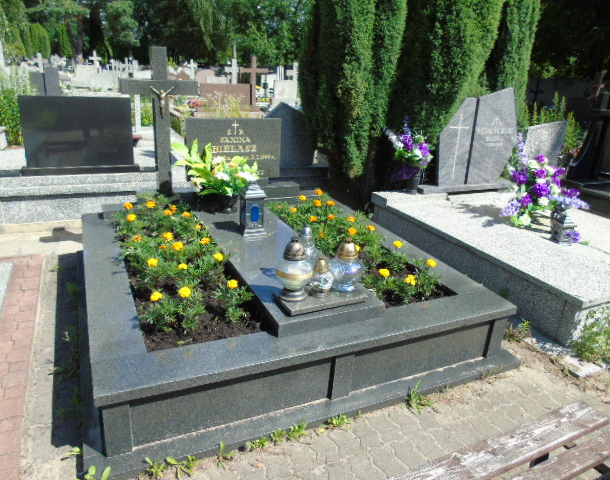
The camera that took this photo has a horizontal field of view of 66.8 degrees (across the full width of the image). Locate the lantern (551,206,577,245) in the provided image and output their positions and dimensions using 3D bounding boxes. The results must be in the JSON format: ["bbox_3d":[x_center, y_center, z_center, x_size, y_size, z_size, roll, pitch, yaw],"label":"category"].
[{"bbox_3d":[1.926,-0.124,3.423,0.155,0.268,0.155,-7,24,-27],"label":"lantern"}]

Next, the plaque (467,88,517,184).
[{"bbox_3d":[1.869,-1.026,4.611,0.640,0.930,0.100,-7,20,-27],"label":"plaque"}]

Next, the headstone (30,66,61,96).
[{"bbox_3d":[-4.881,-2.927,8.730,0.600,0.650,0.120,-6,24,-25],"label":"headstone"}]

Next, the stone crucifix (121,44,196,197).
[{"bbox_3d":[-1.026,-0.816,3.297,0.530,1.050,0.100,-6,24,-25],"label":"stone crucifix"}]

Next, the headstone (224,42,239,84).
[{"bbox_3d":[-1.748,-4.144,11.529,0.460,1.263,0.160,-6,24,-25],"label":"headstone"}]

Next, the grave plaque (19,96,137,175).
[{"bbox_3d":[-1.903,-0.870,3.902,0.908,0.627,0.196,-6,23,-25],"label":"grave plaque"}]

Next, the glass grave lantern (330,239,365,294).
[{"bbox_3d":[0.204,0.112,2.200,0.170,0.263,0.170,4,22,-2],"label":"glass grave lantern"}]

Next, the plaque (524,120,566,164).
[{"bbox_3d":[3.294,-1.322,6.458,0.759,0.667,0.075,-6,23,-25],"label":"plaque"}]

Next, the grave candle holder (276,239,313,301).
[{"bbox_3d":[-0.051,0.132,2.204,0.174,0.301,0.174,4,21,-2],"label":"grave candle holder"}]

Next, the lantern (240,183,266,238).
[{"bbox_3d":[-0.346,-0.220,3.063,0.162,0.351,0.162,-6,23,-25],"label":"lantern"}]

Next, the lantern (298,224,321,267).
[{"bbox_3d":[0.005,0.080,2.350,0.129,0.325,0.129,-6,23,-25],"label":"lantern"}]

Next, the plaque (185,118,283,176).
[{"bbox_3d":[-0.602,-0.780,3.942,0.822,0.520,0.067,-6,19,-25],"label":"plaque"}]

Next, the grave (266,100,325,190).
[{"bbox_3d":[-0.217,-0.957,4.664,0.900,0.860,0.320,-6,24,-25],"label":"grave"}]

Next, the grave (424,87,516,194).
[{"bbox_3d":[1.625,-0.974,4.429,1.220,0.960,0.250,-7,24,-27],"label":"grave"}]

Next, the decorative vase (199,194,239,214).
[{"bbox_3d":[-0.642,-0.298,3.489,0.293,0.149,0.293,-6,23,-25],"label":"decorative vase"}]

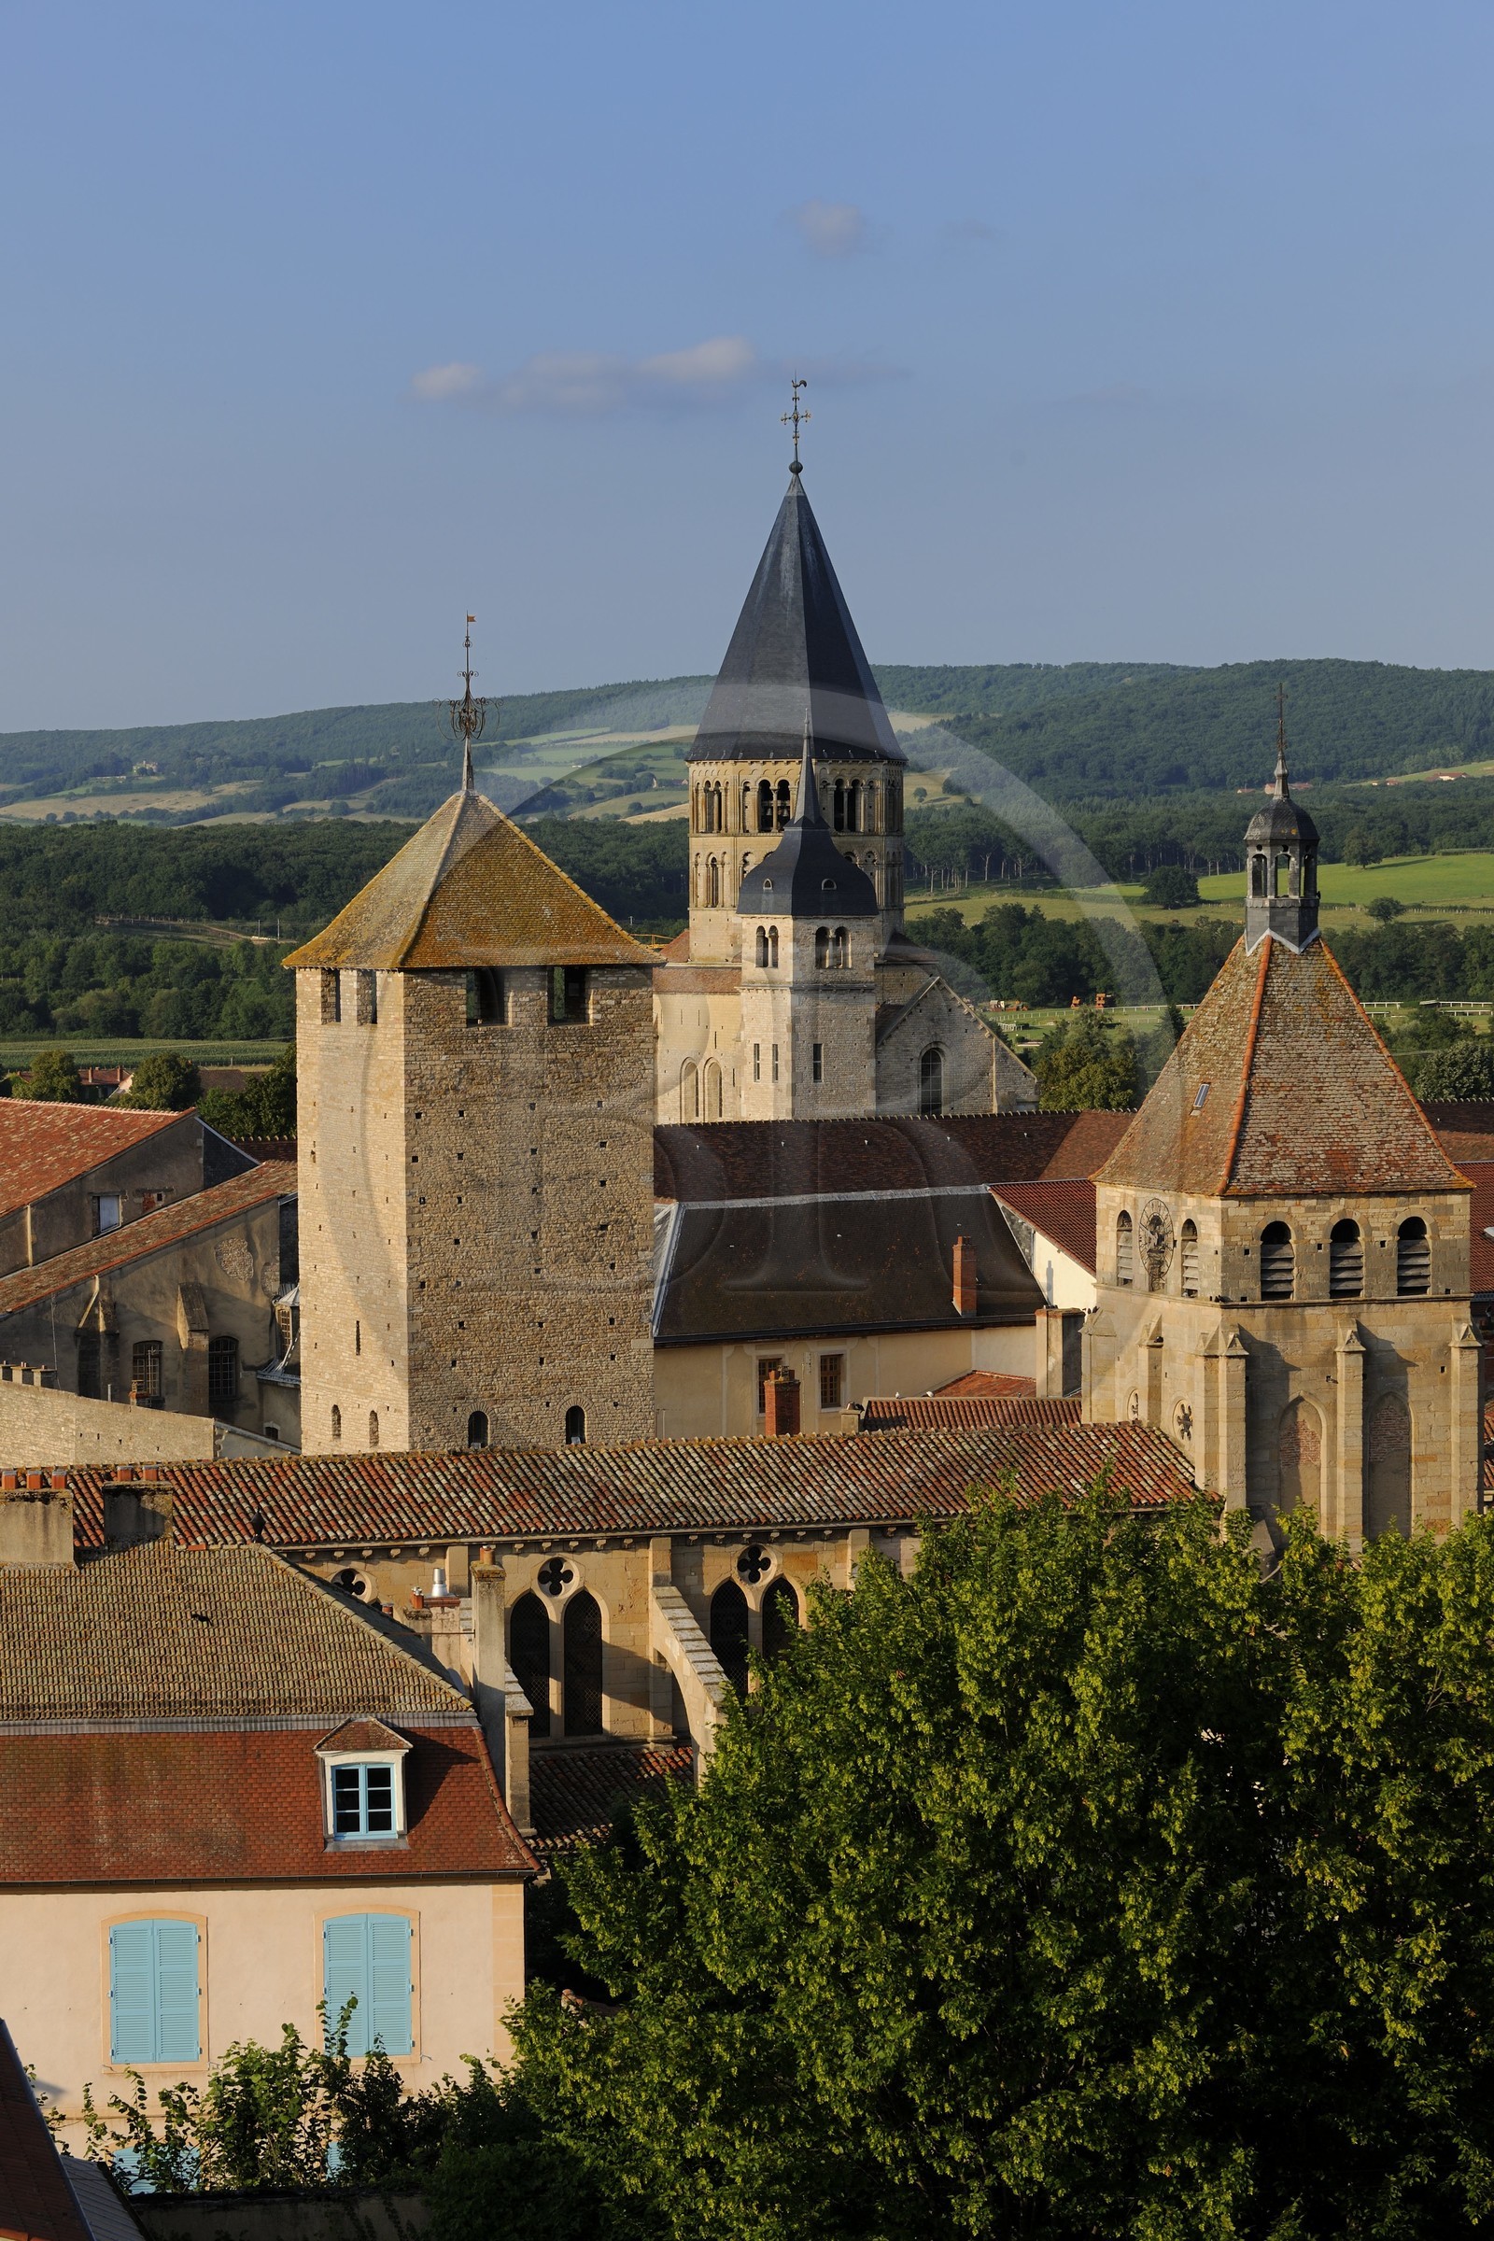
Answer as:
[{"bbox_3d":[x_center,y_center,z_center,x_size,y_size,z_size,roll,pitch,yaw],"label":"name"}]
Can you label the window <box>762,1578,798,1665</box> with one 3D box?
[{"bbox_3d":[0.874,13.510,137.000,1.080,3.600,0.400,-1,3,-21],"label":"window"}]

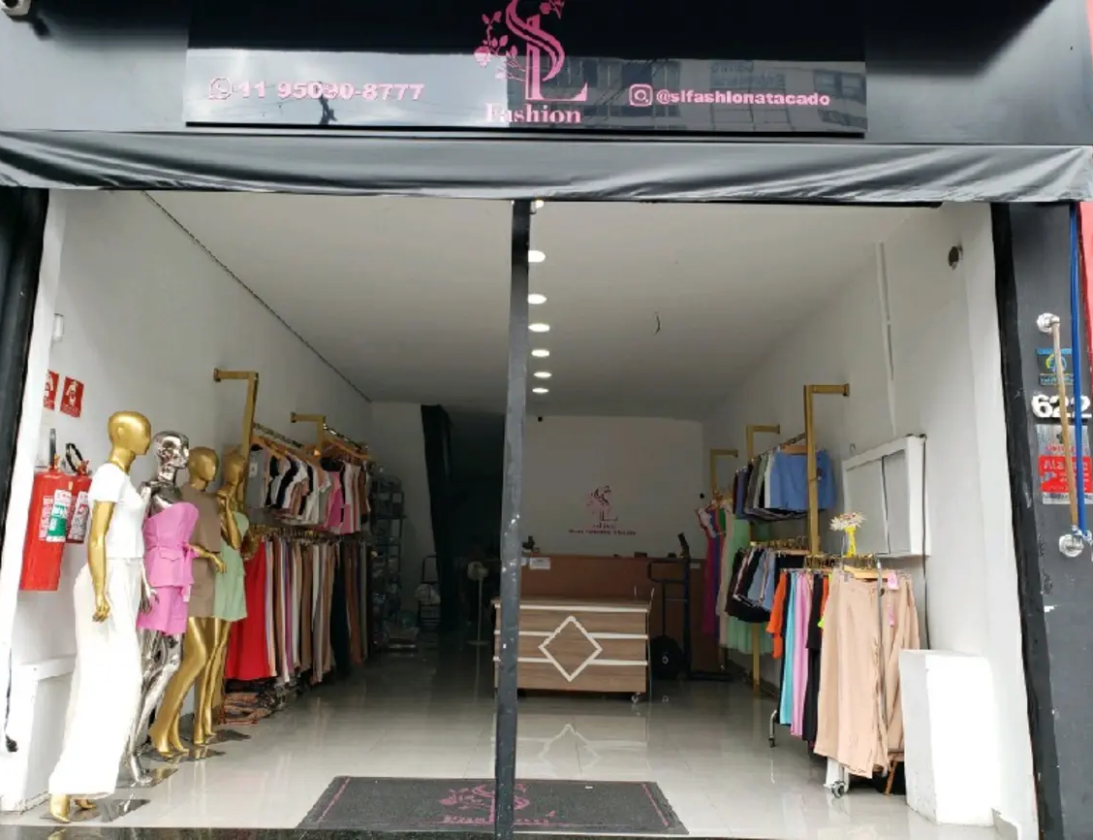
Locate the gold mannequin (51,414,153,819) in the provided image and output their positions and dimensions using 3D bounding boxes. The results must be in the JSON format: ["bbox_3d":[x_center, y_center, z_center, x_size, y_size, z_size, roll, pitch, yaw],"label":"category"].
[{"bbox_3d":[-1.983,0.839,3.829,0.350,1.776,0.430,0,-10,6],"label":"gold mannequin"}]

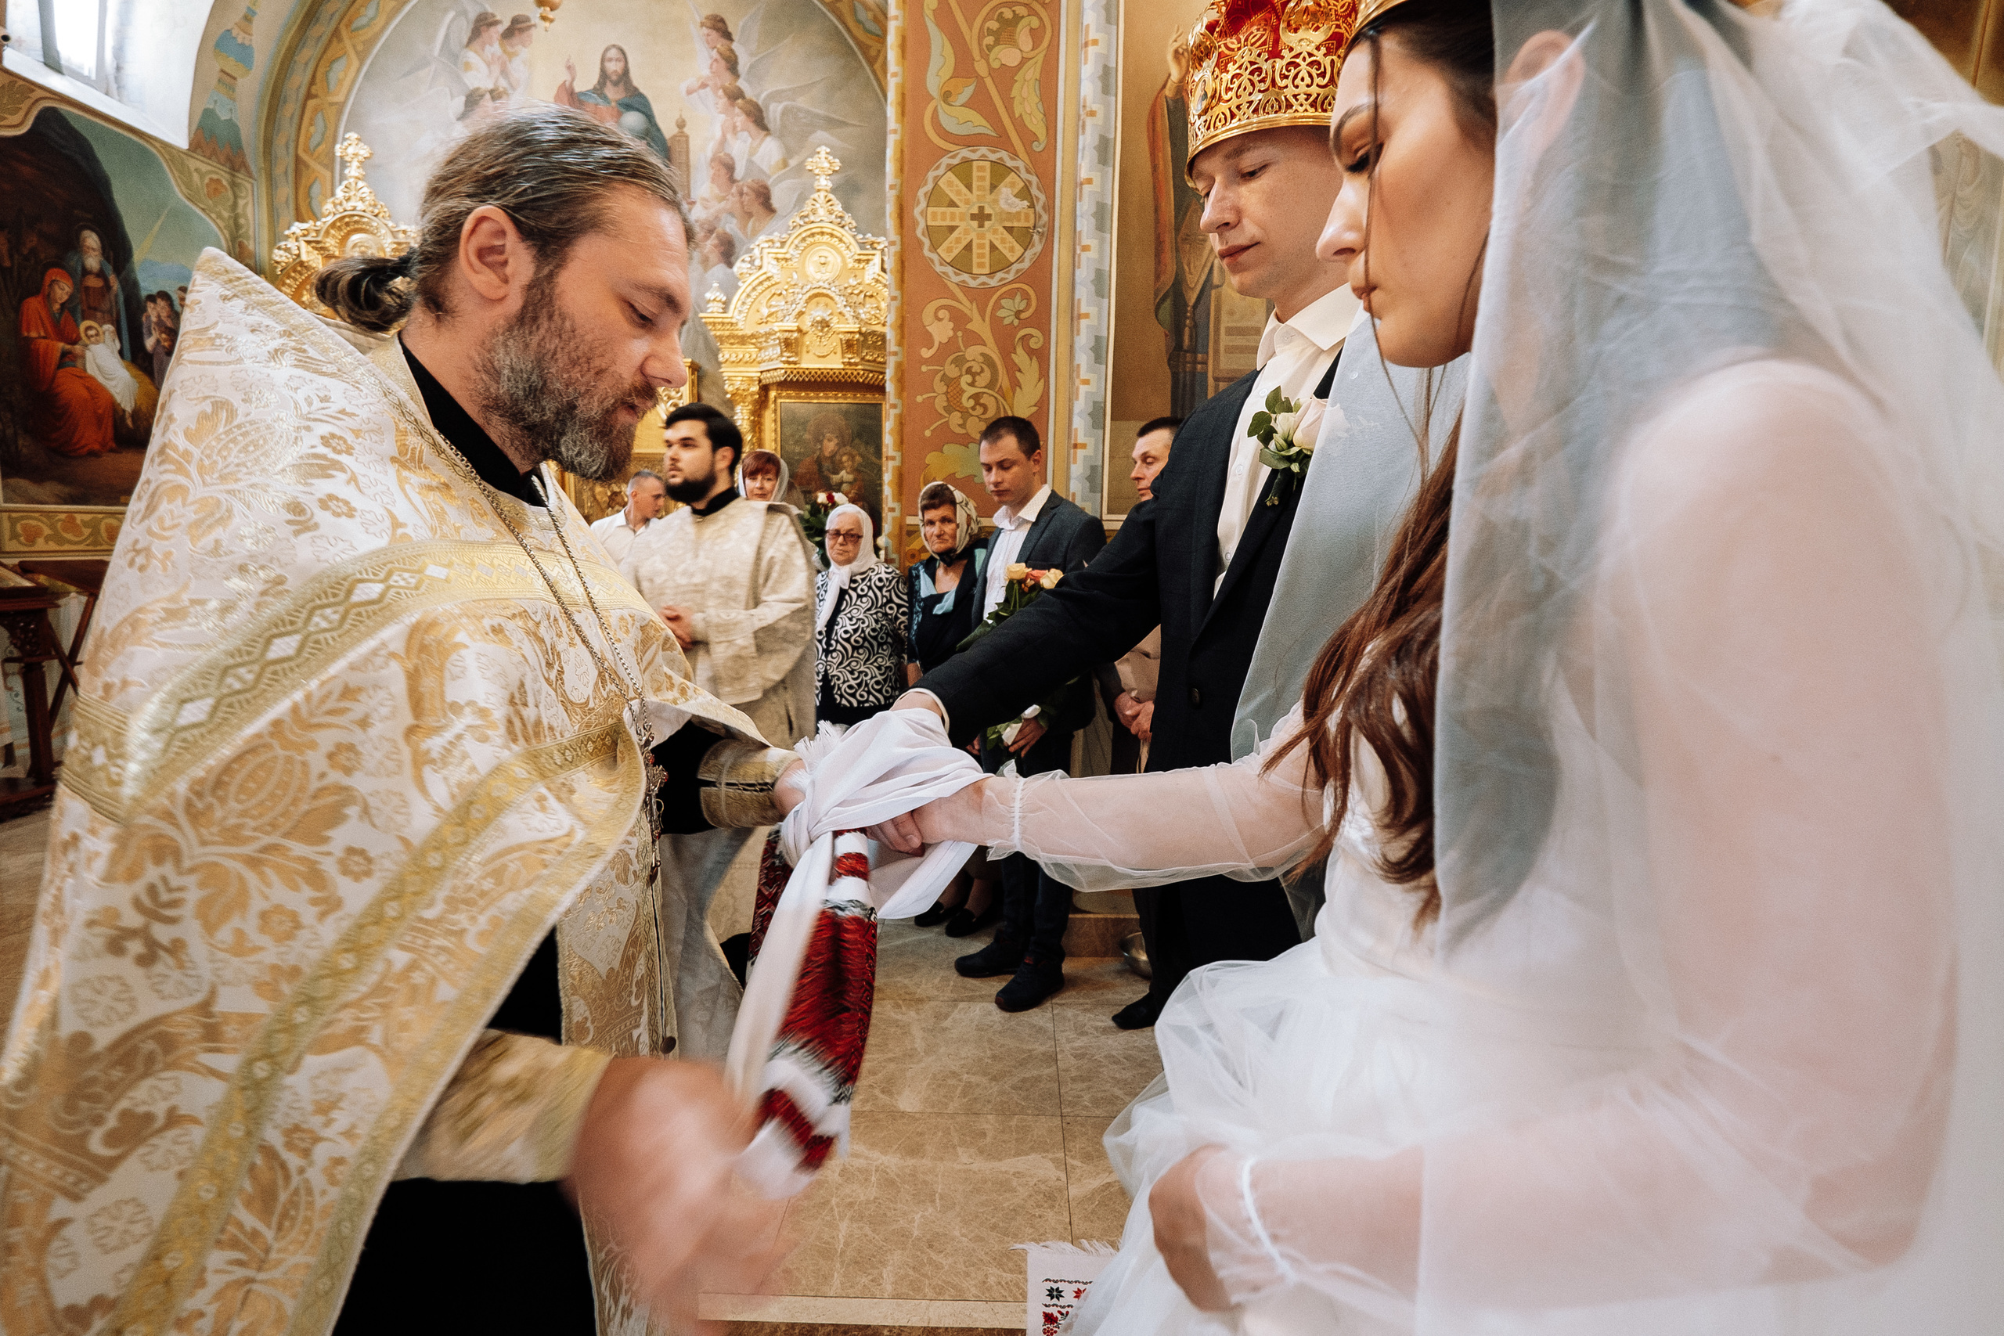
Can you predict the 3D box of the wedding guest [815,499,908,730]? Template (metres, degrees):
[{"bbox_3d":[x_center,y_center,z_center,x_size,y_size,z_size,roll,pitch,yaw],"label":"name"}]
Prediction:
[{"bbox_3d":[-0.595,0.119,3.822,0.510,1.536,0.340,8,11,34],"label":"wedding guest"}]

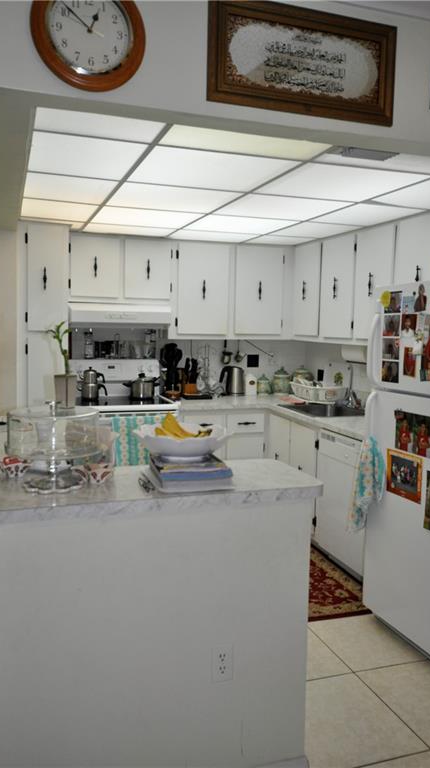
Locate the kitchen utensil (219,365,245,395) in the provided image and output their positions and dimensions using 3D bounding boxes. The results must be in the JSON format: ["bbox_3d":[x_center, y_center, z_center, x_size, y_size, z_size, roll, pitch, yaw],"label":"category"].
[{"bbox_3d":[0.139,-0.031,4.876,0.210,0.233,0.150,-1,6,-19],"label":"kitchen utensil"}]

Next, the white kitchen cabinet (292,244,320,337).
[{"bbox_3d":[0.841,-0.711,4.642,0.320,0.730,0.450,-1,6,-19],"label":"white kitchen cabinet"}]

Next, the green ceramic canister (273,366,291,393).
[{"bbox_3d":[0.581,-0.032,5.169,0.158,0.234,0.158,1,6,0],"label":"green ceramic canister"}]

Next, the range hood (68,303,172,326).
[{"bbox_3d":[-0.721,-0.528,4.473,0.755,0.140,0.450,-1,6,-19],"label":"range hood"}]

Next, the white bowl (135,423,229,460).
[{"bbox_3d":[-0.101,0.190,1.883,0.308,0.090,0.278,1,6,0],"label":"white bowl"}]

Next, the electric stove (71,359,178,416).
[{"bbox_3d":[-0.677,0.458,4.394,0.760,1.224,0.670,-1,6,-19],"label":"electric stove"}]

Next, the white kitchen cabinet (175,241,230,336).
[{"bbox_3d":[-0.140,-0.734,4.710,0.450,0.730,0.320,-1,6,-19],"label":"white kitchen cabinet"}]

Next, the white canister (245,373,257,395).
[{"bbox_3d":[0.301,0.005,4.972,0.100,0.190,0.100,0,6,-9],"label":"white canister"}]

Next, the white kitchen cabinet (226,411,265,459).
[{"bbox_3d":[0.132,0.605,4.717,0.315,0.837,0.600,-1,6,-19],"label":"white kitchen cabinet"}]

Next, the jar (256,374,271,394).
[{"bbox_3d":[0.409,0.004,5.007,0.120,0.162,0.120,1,6,0],"label":"jar"}]

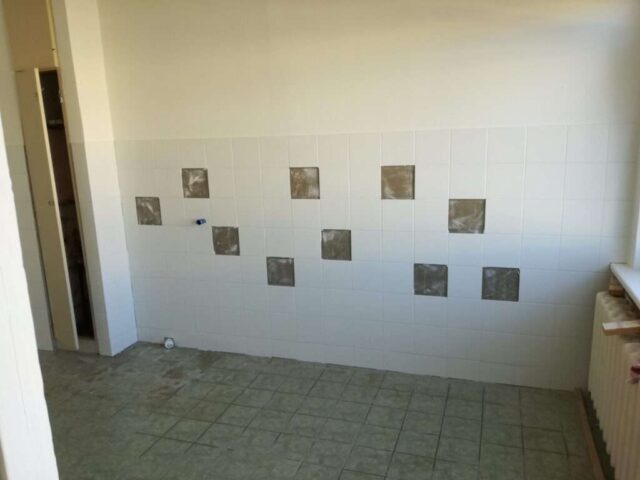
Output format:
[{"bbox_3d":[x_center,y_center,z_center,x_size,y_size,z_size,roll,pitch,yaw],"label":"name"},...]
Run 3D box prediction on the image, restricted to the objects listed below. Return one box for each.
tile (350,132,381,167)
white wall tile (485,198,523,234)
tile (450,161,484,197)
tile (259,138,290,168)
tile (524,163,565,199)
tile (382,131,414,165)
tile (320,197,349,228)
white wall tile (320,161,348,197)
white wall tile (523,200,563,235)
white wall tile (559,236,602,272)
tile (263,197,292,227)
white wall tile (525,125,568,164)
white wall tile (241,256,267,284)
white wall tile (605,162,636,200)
[{"bbox_3d":[0.276,-0.547,3.022,0.199,0.199,0.010,2,13,19],"label":"tile"},{"bbox_3d":[1.047,-0.134,2.854,0.198,0.198,0.008,2,12,18],"label":"white wall tile"},{"bbox_3d":[0.854,-0.336,2.888,0.198,0.198,0.010,2,12,18],"label":"tile"},{"bbox_3d":[-0.295,-0.569,3.212,0.198,0.198,0.008,2,12,18],"label":"tile"},{"bbox_3d":[1.234,-0.323,2.763,0.198,0.198,0.010,2,12,18],"label":"tile"},{"bbox_3d":[0.464,-0.544,2.961,0.198,0.198,0.008,2,12,18],"label":"tile"},{"bbox_3d":[0.100,-0.165,3.174,0.198,0.198,0.010,2,12,18],"label":"tile"},{"bbox_3d":[0.093,-0.361,3.134,0.198,0.198,0.010,2,12,18],"label":"white wall tile"},{"bbox_3d":[1.241,-0.127,2.806,0.198,0.198,0.010,2,12,18],"label":"white wall tile"},{"bbox_3d":[1.437,0.075,2.775,0.198,0.198,0.010,2,12,18],"label":"white wall tile"},{"bbox_3d":[-0.281,-0.178,3.293,0.198,0.198,0.008,2,12,18],"label":"tile"},{"bbox_3d":[1.223,-0.520,2.710,0.198,0.198,0.008,2,12,18],"label":"white wall tile"},{"bbox_3d":[-0.456,0.207,3.440,0.198,0.198,0.010,2,12,18],"label":"white wall tile"},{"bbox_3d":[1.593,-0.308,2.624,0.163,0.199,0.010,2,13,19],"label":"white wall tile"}]

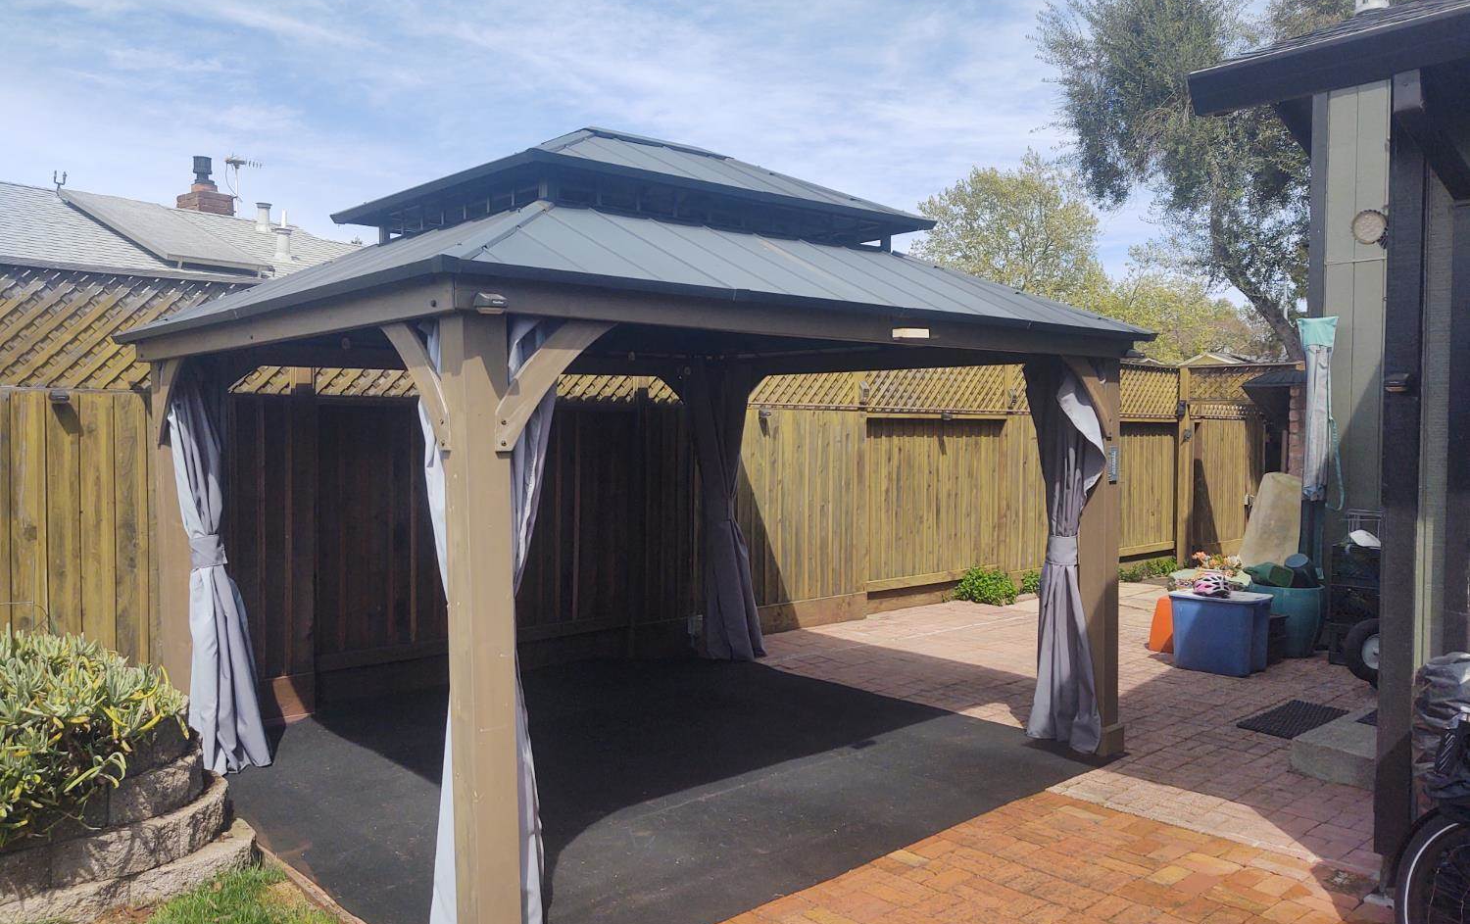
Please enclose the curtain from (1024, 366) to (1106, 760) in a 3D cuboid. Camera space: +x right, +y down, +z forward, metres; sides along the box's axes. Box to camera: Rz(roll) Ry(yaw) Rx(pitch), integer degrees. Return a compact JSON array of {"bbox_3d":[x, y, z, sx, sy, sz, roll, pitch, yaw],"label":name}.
[{"bbox_3d":[1.643,0.453,5.784,0.250,1.980,0.360,-3,3,-42],"label":"curtain"}]

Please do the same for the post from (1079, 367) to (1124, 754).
[{"bbox_3d":[1.817,0.457,5.739,0.182,1.995,0.182,-3,3,-42],"label":"post"}]

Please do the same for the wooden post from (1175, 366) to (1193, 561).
[{"bbox_3d":[5.281,0.004,13.441,0.140,2.320,0.140,-3,3,-42],"label":"wooden post"}]

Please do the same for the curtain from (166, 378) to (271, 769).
[{"bbox_3d":[-2.475,0.493,5.518,0.340,1.930,0.310,-3,3,-42],"label":"curtain"}]

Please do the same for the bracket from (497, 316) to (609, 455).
[{"bbox_3d":[-0.543,-0.243,3.475,0.440,0.392,0.037,-3,3,-42],"label":"bracket"}]

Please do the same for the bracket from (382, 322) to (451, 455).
[{"bbox_3d":[-0.952,-0.235,3.467,0.037,0.392,0.430,-3,3,-42],"label":"bracket"}]

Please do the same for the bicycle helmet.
[{"bbox_3d":[3.178,0.823,7.645,0.190,0.150,0.250,-2,2,-20],"label":"bicycle helmet"}]

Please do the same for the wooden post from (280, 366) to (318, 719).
[{"bbox_3d":[-2.464,0.393,6.534,0.130,2.150,0.120,-3,3,-42],"label":"wooden post"}]

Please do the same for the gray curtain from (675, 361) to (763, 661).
[{"bbox_3d":[-0.099,0.325,7.685,0.340,1.930,0.340,-3,3,-42],"label":"gray curtain"}]

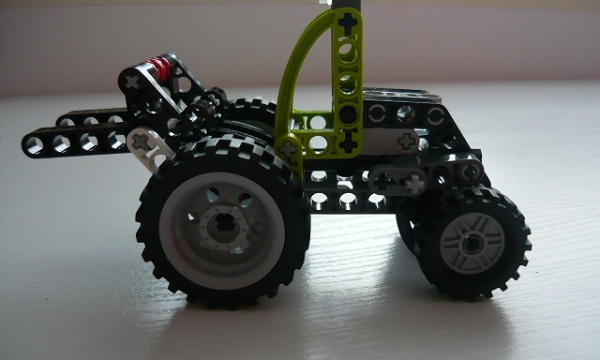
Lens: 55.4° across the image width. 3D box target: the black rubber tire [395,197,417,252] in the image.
[{"bbox_3d":[0.045,0.011,0.180,0.030,0.030,0.014,1,16,1],"label":"black rubber tire"}]

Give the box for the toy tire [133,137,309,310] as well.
[{"bbox_3d":[-0.019,0.010,0.147,0.043,0.043,0.022,1,16,1],"label":"toy tire"}]

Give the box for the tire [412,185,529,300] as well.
[{"bbox_3d":[0.047,0.017,0.157,0.030,0.030,0.014,1,16,1],"label":"tire"}]

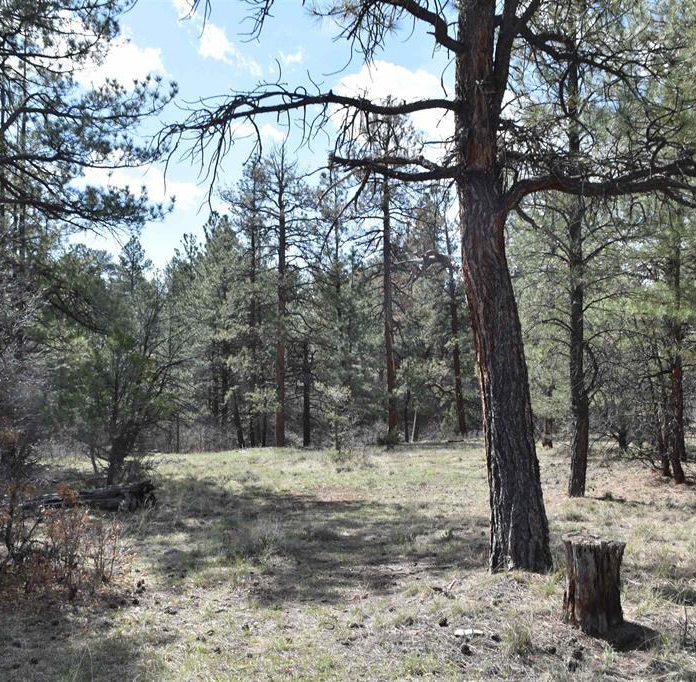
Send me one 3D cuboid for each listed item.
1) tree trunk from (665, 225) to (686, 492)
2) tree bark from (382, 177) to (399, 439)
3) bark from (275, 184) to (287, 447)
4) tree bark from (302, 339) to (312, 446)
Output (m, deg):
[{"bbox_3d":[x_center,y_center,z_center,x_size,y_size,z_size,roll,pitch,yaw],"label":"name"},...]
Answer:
[{"bbox_3d":[5.337,0.236,13.900,0.310,4.200,0.260,0,-2,0],"label":"tree trunk"},{"bbox_3d":[1.211,-0.954,24.300,0.370,7.460,0.320,0,-2,0],"label":"tree bark"},{"bbox_3d":[-1.820,-0.688,23.000,0.290,7.060,0.280,0,-2,0],"label":"bark"},{"bbox_3d":[-1.092,1.389,23.000,0.240,2.910,0.220,0,-2,0],"label":"tree bark"}]

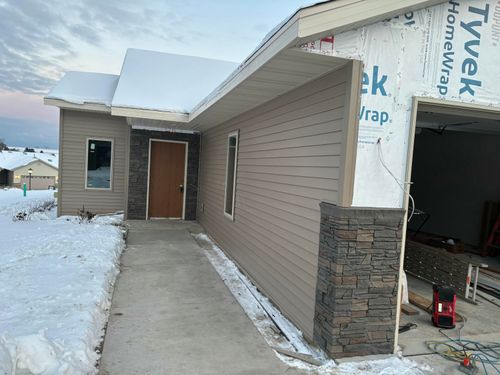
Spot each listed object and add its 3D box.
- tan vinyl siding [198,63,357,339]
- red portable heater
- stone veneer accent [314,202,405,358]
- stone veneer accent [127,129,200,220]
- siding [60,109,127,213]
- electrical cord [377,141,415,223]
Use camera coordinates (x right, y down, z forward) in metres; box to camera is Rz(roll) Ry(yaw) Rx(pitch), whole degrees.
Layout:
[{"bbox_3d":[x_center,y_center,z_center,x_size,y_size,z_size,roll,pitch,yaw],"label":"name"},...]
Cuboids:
[{"bbox_3d":[-0.261,-0.013,6.582,0.096,2.456,7.408,2,3,-17],"label":"tan vinyl siding"},{"bbox_3d":[2.010,1.213,3.887,0.200,0.410,0.170,3,3,-3],"label":"red portable heater"},{"bbox_3d":[0.931,0.778,3.249,0.608,1.232,0.368,2,3,-17],"label":"stone veneer accent"},{"bbox_3d":[-2.218,-0.308,9.859,1.792,2.379,0.104,2,3,-17],"label":"stone veneer accent"},{"bbox_3d":[-4.584,-0.635,11.146,1.936,3.088,0.104,2,3,-17],"label":"siding"},{"bbox_3d":[1.192,-0.059,3.126,0.380,0.670,0.120,2,3,-17],"label":"electrical cord"}]

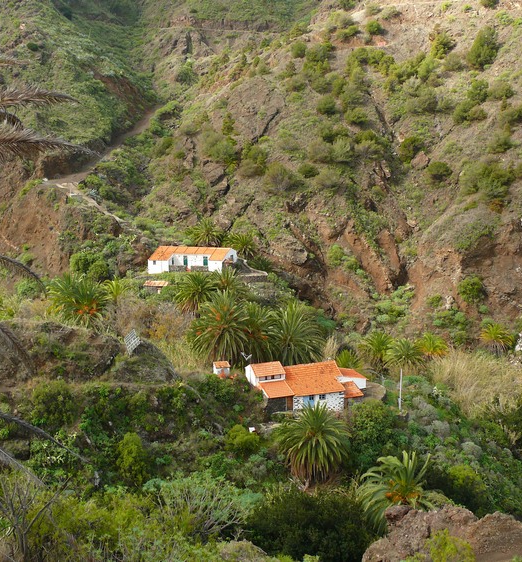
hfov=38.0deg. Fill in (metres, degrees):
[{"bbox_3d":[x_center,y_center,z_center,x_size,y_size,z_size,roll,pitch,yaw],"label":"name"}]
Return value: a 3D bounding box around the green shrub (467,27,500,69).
[{"bbox_3d":[51.310,-53.850,174.830,7.840,9.260,7.450,4,14,15],"label":"green shrub"}]

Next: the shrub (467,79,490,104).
[{"bbox_3d":[55.660,-48.490,194.000,5.960,6.450,5.660,0,12,0],"label":"shrub"}]

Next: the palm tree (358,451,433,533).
[{"bbox_3d":[13.484,21.203,76.000,7.300,7.700,7.200,0,13,0],"label":"palm tree"}]

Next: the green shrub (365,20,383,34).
[{"bbox_3d":[30.421,-68.550,205.000,4.900,3.800,4.600,2,12,8],"label":"green shrub"}]

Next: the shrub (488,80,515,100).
[{"bbox_3d":[61.860,-49.000,195.000,6.490,4.990,5.840,0,12,0],"label":"shrub"}]

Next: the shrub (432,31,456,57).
[{"bbox_3d":[43.000,-55.730,178.630,6.130,6.300,5.820,3,14,13],"label":"shrub"}]

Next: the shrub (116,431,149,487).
[{"bbox_3d":[-13.221,18.366,78.000,3.300,5.300,3.200,0,13,0],"label":"shrub"}]

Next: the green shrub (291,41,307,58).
[{"bbox_3d":[10.981,-67.792,222.000,4.700,5.100,4.700,0,13,0],"label":"green shrub"}]

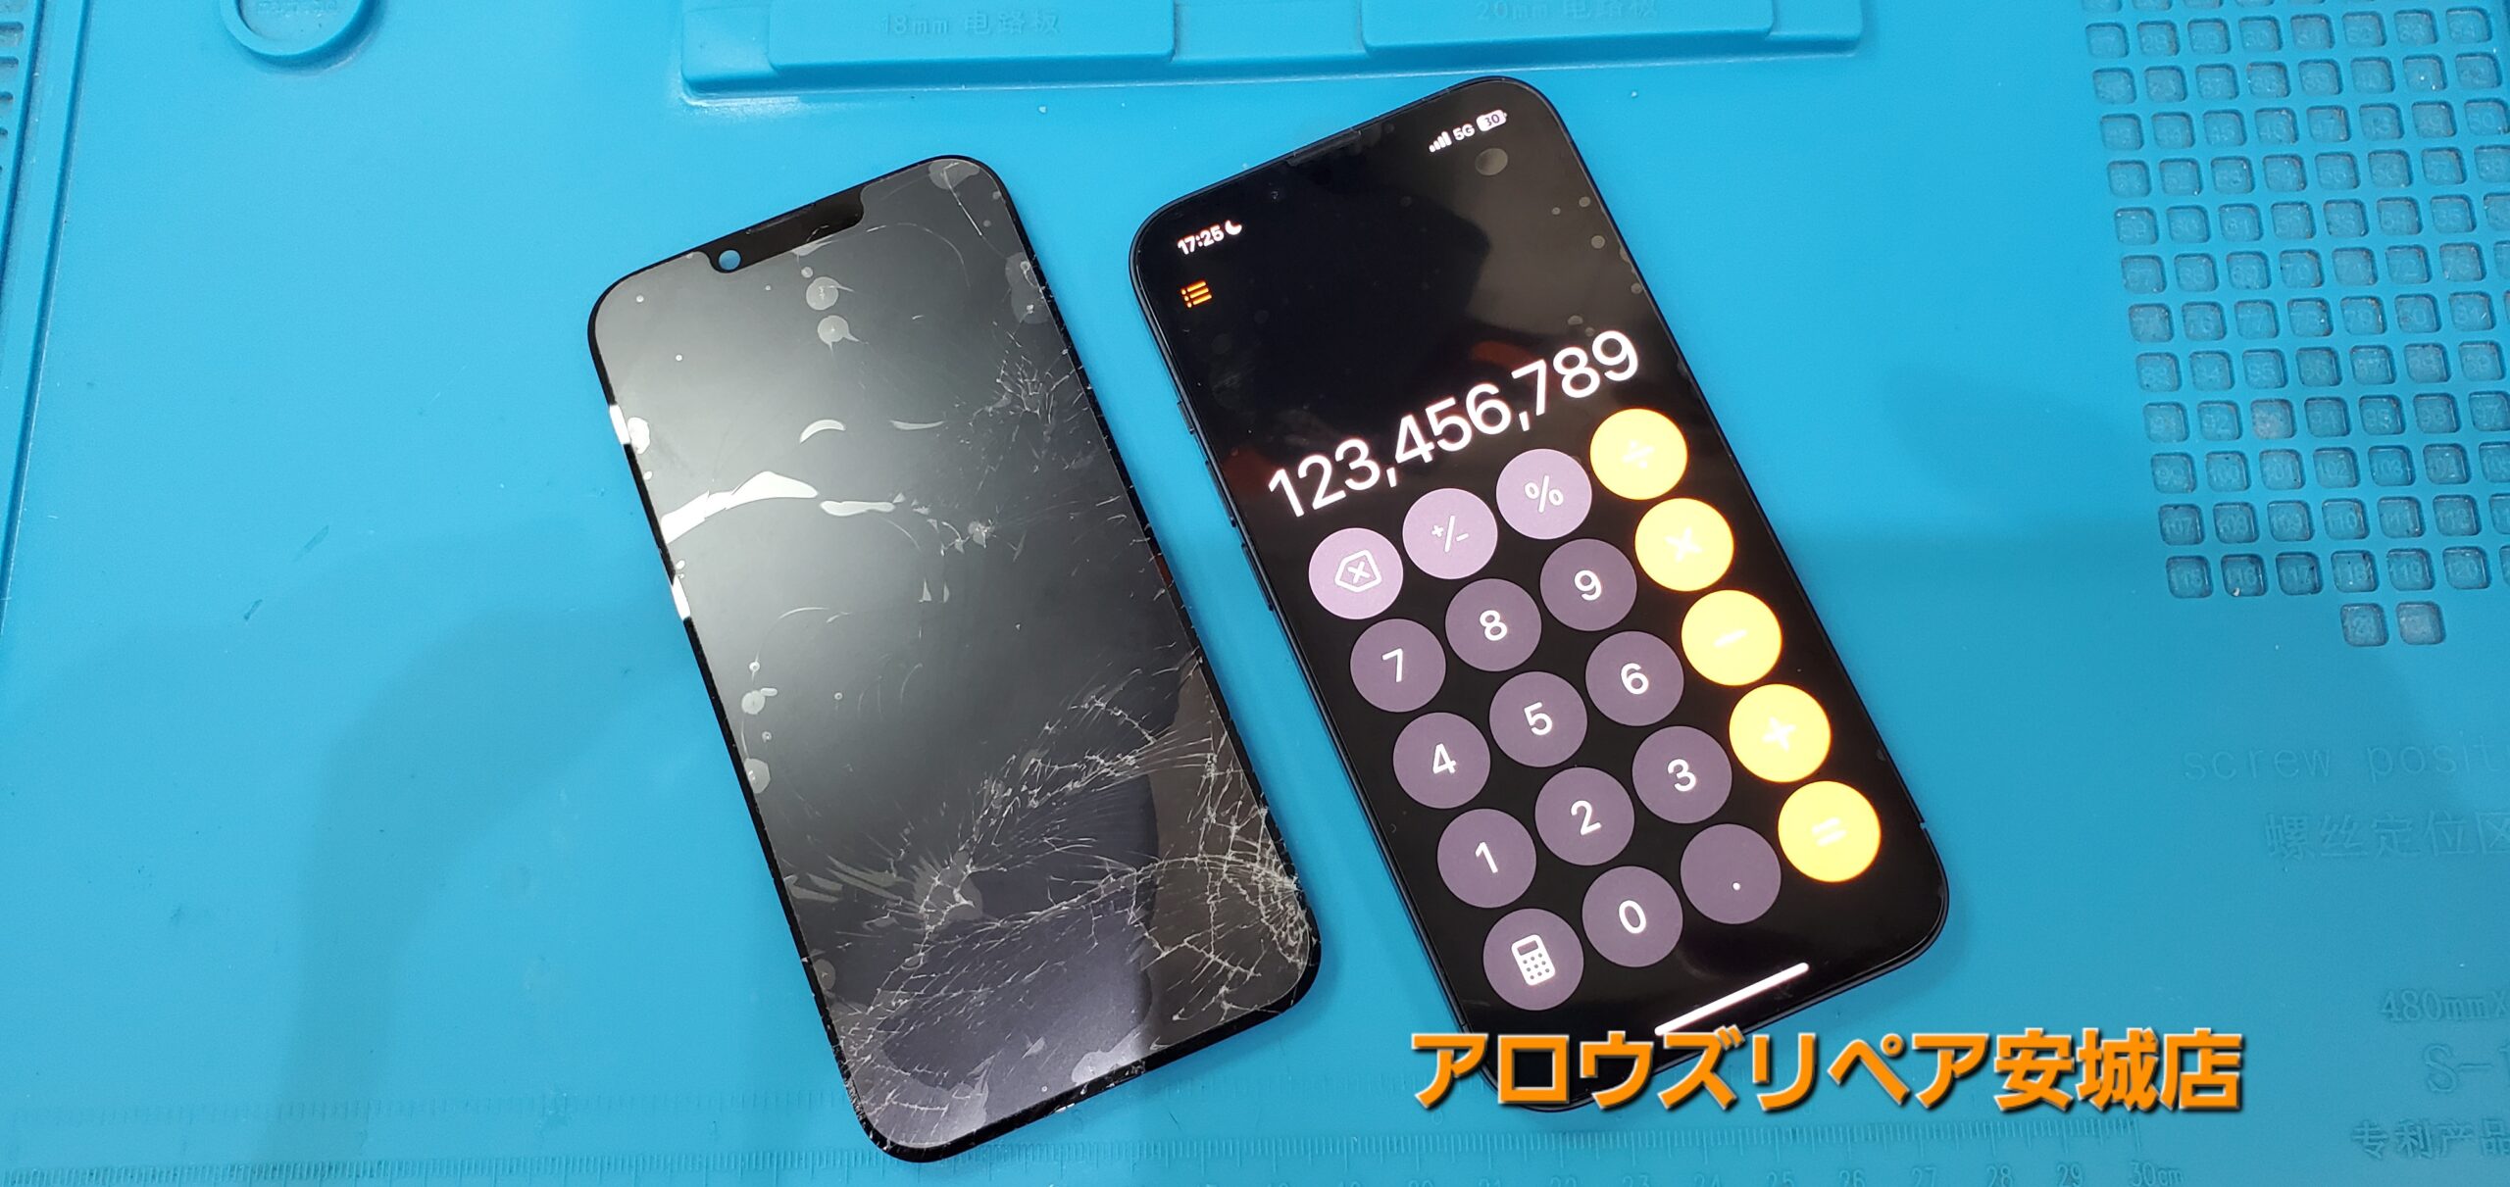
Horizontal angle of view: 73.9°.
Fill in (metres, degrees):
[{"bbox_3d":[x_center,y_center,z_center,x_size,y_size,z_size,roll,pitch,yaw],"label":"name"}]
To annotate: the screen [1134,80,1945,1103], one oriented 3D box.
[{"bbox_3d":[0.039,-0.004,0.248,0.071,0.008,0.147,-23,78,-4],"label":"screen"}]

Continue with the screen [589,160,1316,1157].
[{"bbox_3d":[-0.048,0.005,0.252,0.070,0.004,0.145,-23,77,-4],"label":"screen"}]

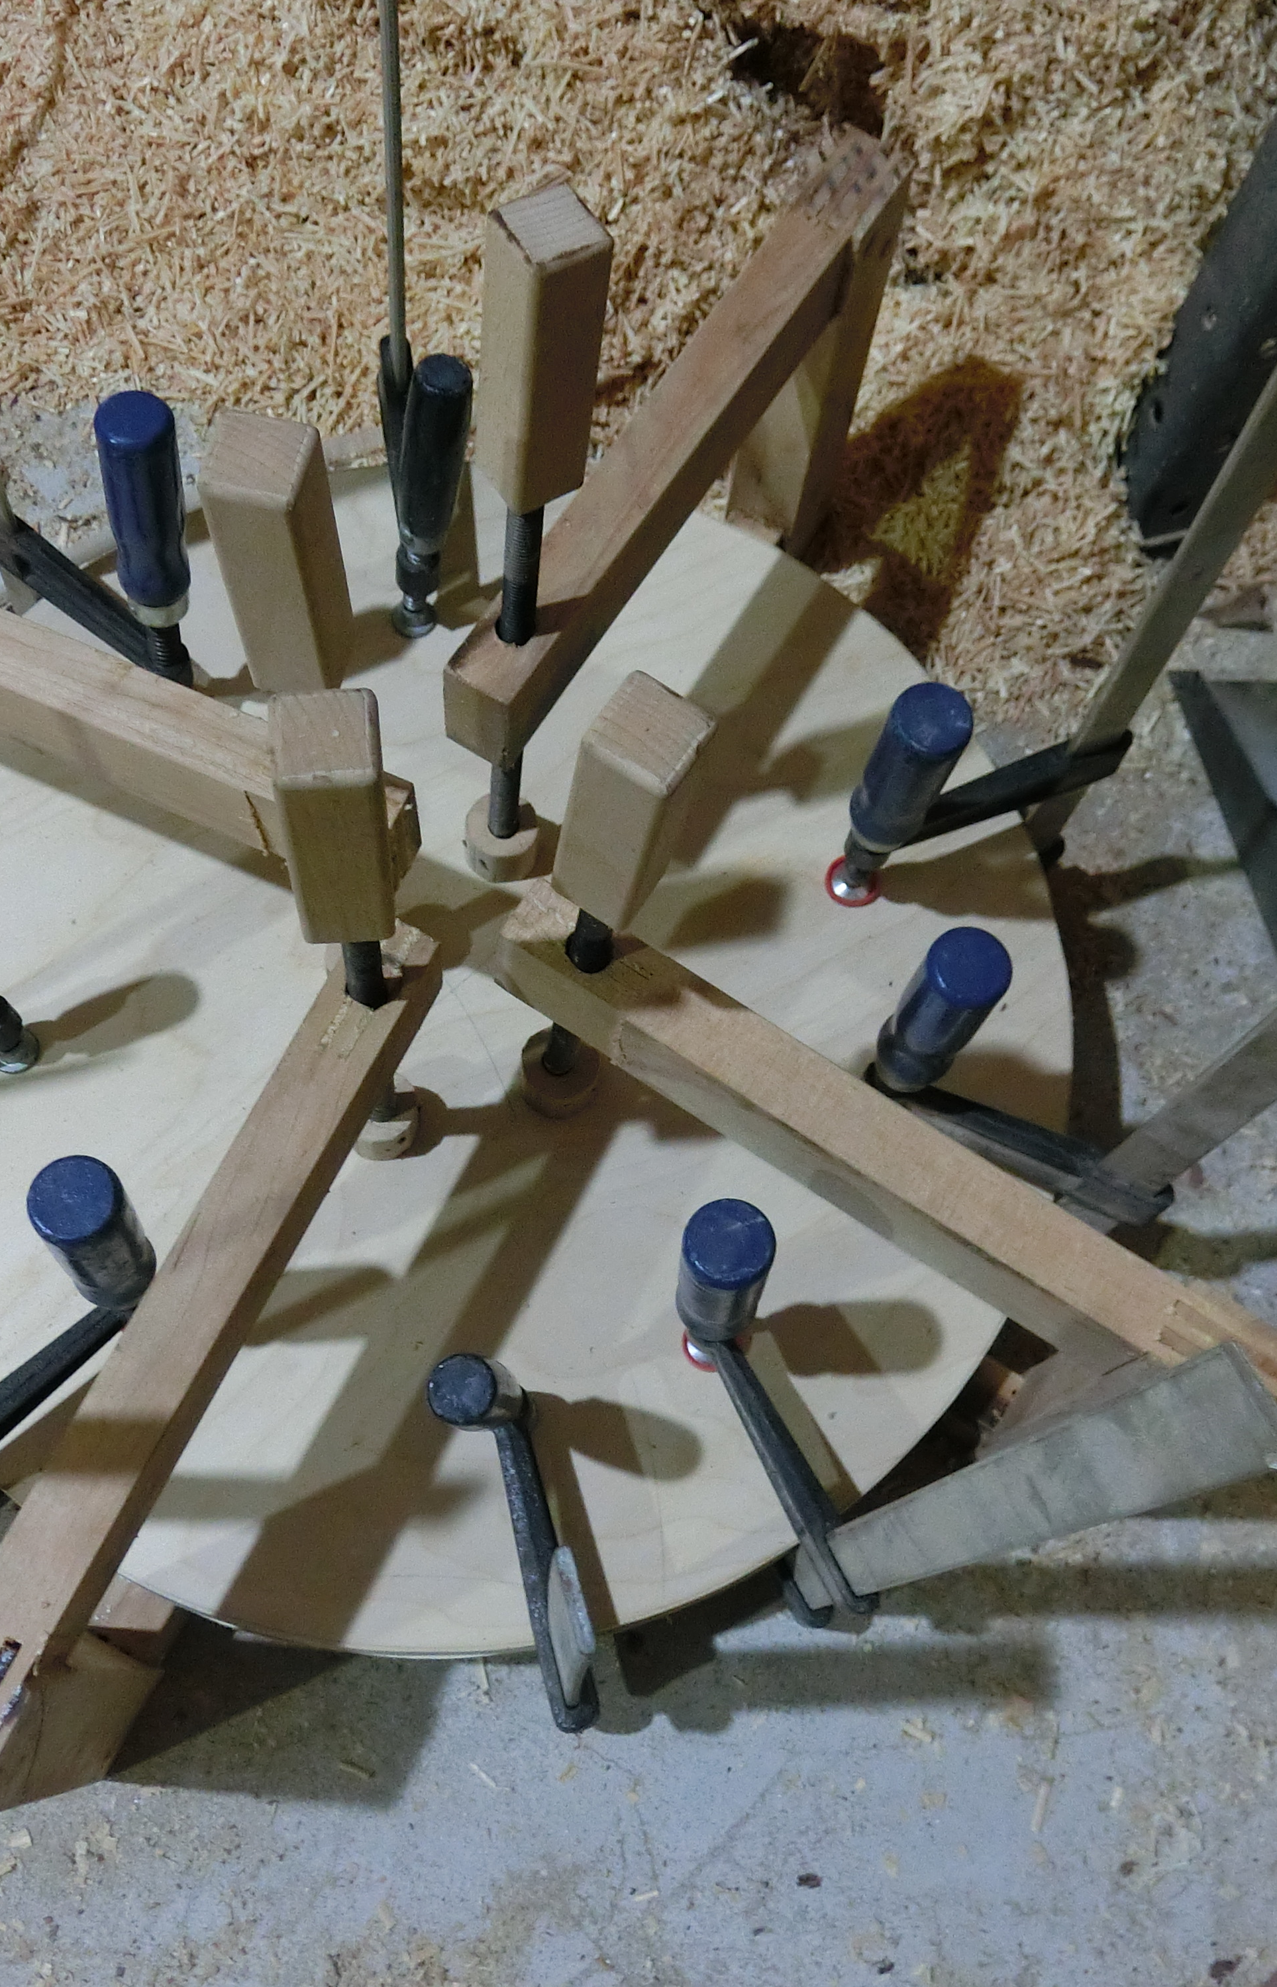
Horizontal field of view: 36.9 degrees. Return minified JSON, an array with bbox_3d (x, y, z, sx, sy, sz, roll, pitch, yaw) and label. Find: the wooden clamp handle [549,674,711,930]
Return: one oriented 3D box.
[{"bbox_3d":[-0.003,-0.058,0.606,0.029,0.115,0.029,34,72,5],"label":"wooden clamp handle"}]

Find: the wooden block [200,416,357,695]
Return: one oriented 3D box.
[{"bbox_3d":[-0.113,-0.136,0.607,0.029,0.115,0.029,10,71,1],"label":"wooden block"}]

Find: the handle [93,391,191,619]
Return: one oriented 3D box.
[{"bbox_3d":[-0.220,-0.215,0.859,0.034,0.122,0.034,3,69,-8],"label":"handle"}]

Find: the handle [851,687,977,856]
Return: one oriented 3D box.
[{"bbox_3d":[0.114,-0.093,0.827,0.034,0.122,0.034,1,72,-3],"label":"handle"}]

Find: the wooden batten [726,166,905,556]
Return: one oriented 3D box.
[{"bbox_3d":[0.089,-0.331,1.023,0.031,0.270,0.057,31,69,7],"label":"wooden batten"}]

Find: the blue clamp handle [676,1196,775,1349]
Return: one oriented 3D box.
[{"bbox_3d":[0.034,0.114,0.758,0.034,0.122,0.034,0,67,0],"label":"blue clamp handle"}]

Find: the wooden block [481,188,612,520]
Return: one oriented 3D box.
[{"bbox_3d":[-0.034,-0.218,0.660,0.029,0.115,0.029,-29,70,-19],"label":"wooden block"}]

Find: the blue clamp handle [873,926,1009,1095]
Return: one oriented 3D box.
[{"bbox_3d":[0.124,0.012,0.808,0.034,0.122,0.034,2,69,-5],"label":"blue clamp handle"}]

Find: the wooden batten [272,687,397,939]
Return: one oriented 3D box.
[{"bbox_3d":[-0.090,-0.050,0.576,0.029,0.115,0.029,-3,71,-6],"label":"wooden batten"}]

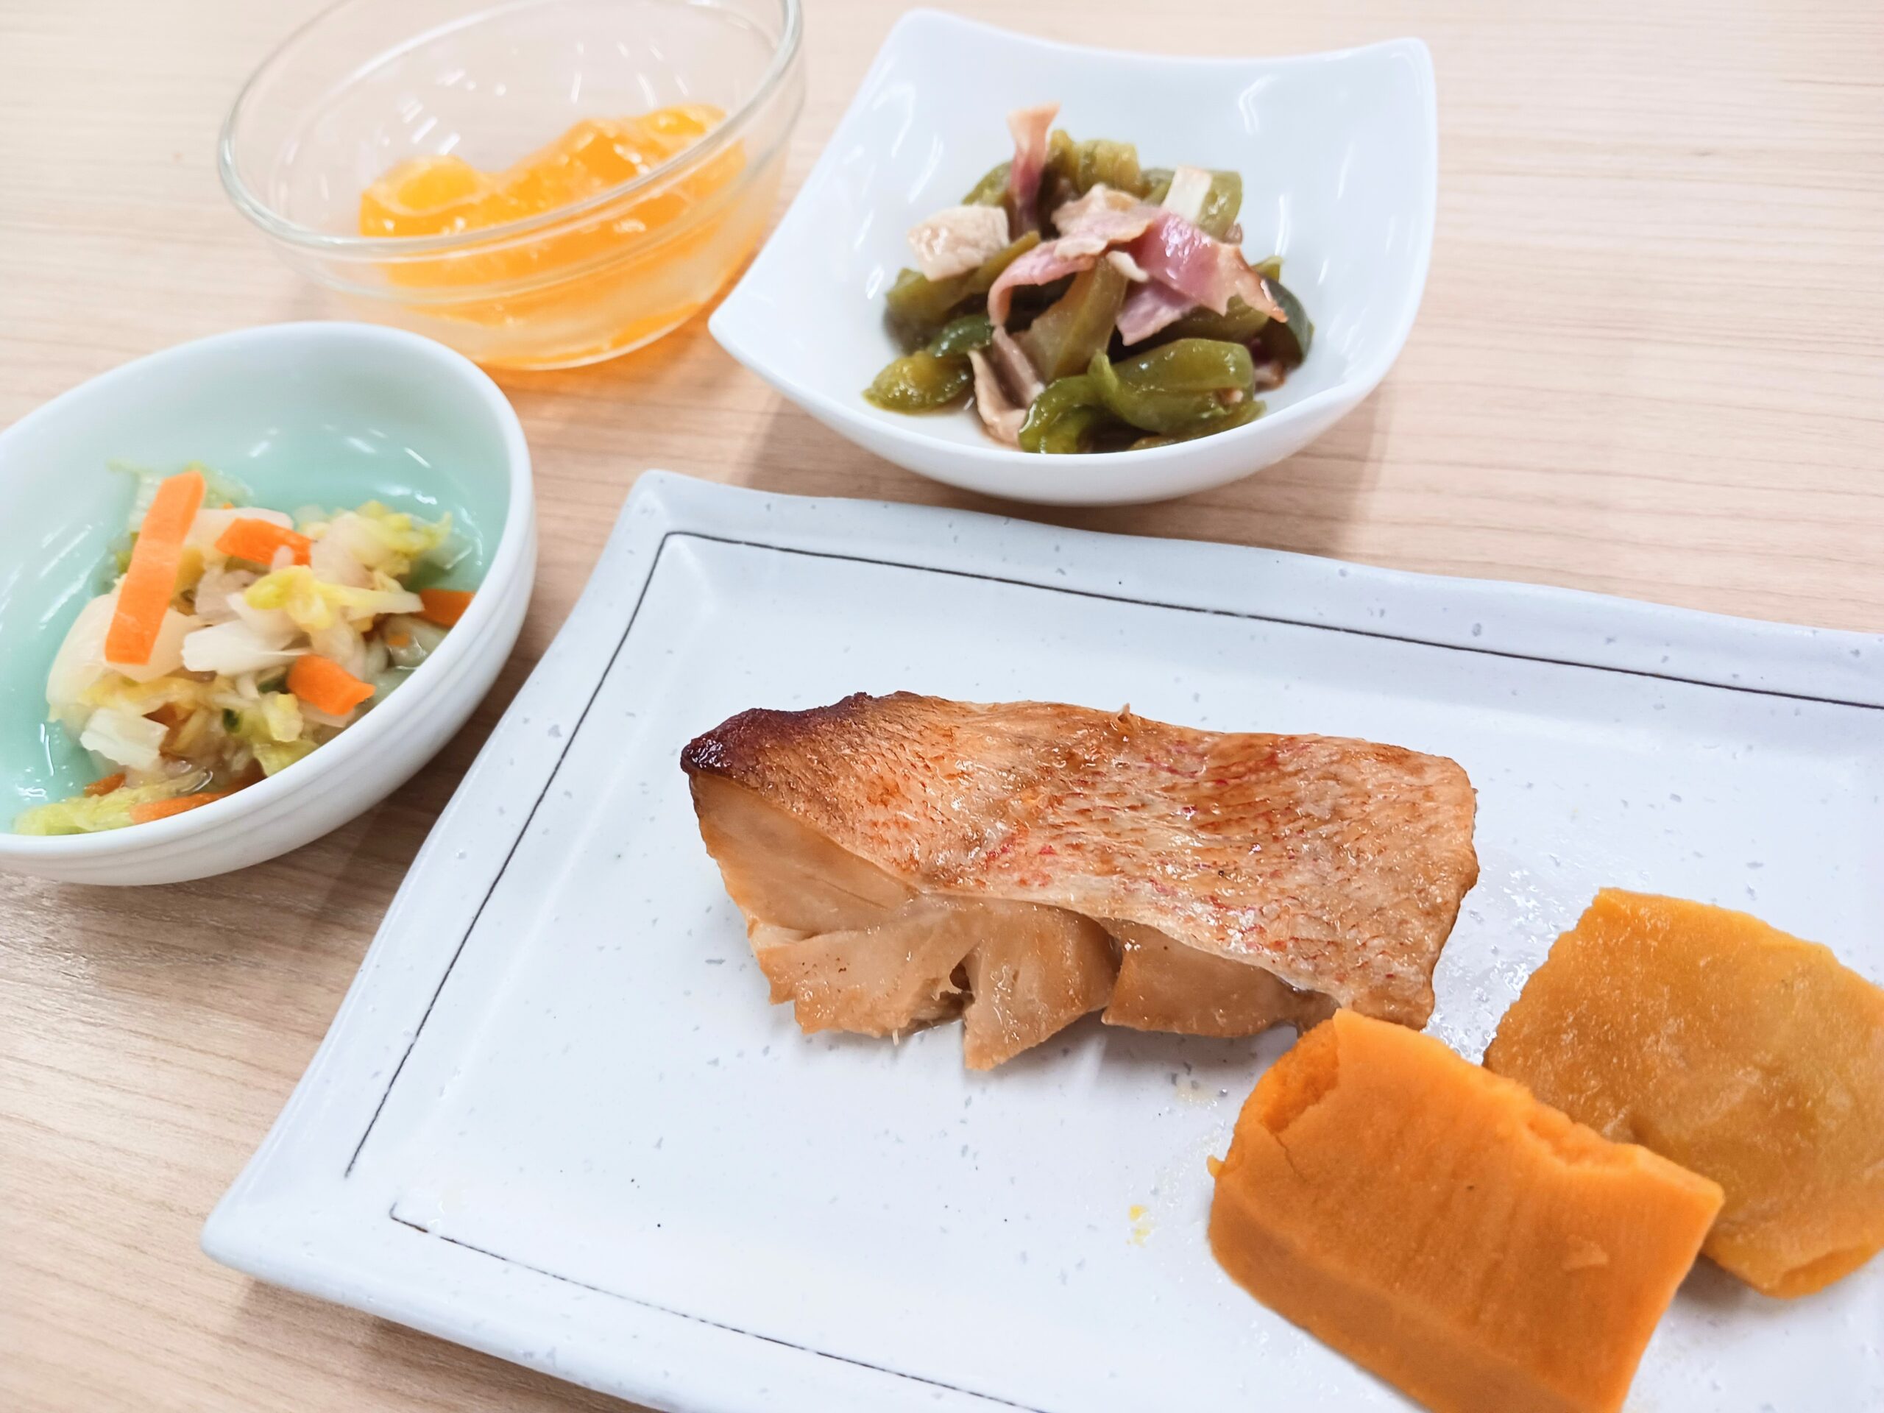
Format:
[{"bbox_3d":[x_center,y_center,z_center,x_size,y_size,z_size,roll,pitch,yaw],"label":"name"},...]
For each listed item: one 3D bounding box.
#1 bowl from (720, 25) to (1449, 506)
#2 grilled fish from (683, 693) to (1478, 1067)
[{"bbox_3d":[0.027,-0.076,0.270,0.116,0.047,0.116,11,56,18],"label":"bowl"},{"bbox_3d":[0.017,0.023,0.199,0.108,0.025,0.049,4,54,13],"label":"grilled fish"}]

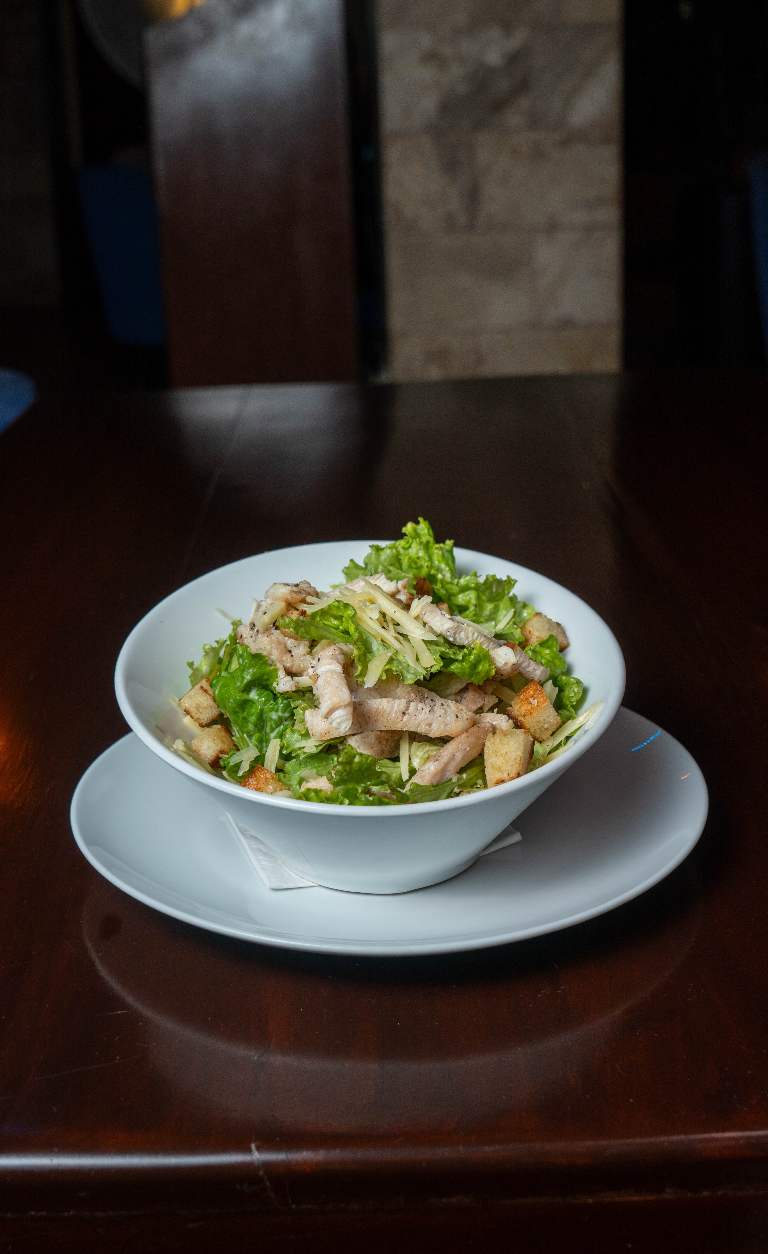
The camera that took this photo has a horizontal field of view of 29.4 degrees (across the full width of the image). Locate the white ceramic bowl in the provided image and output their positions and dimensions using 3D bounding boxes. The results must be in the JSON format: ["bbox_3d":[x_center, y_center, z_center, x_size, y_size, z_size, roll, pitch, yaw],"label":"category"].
[{"bbox_3d":[-0.004,0.042,0.627,0.214,0.102,0.210,-1,20,1],"label":"white ceramic bowl"}]

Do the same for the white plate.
[{"bbox_3d":[0.003,0.080,0.661,0.280,0.024,0.280,-2,20,0],"label":"white plate"}]

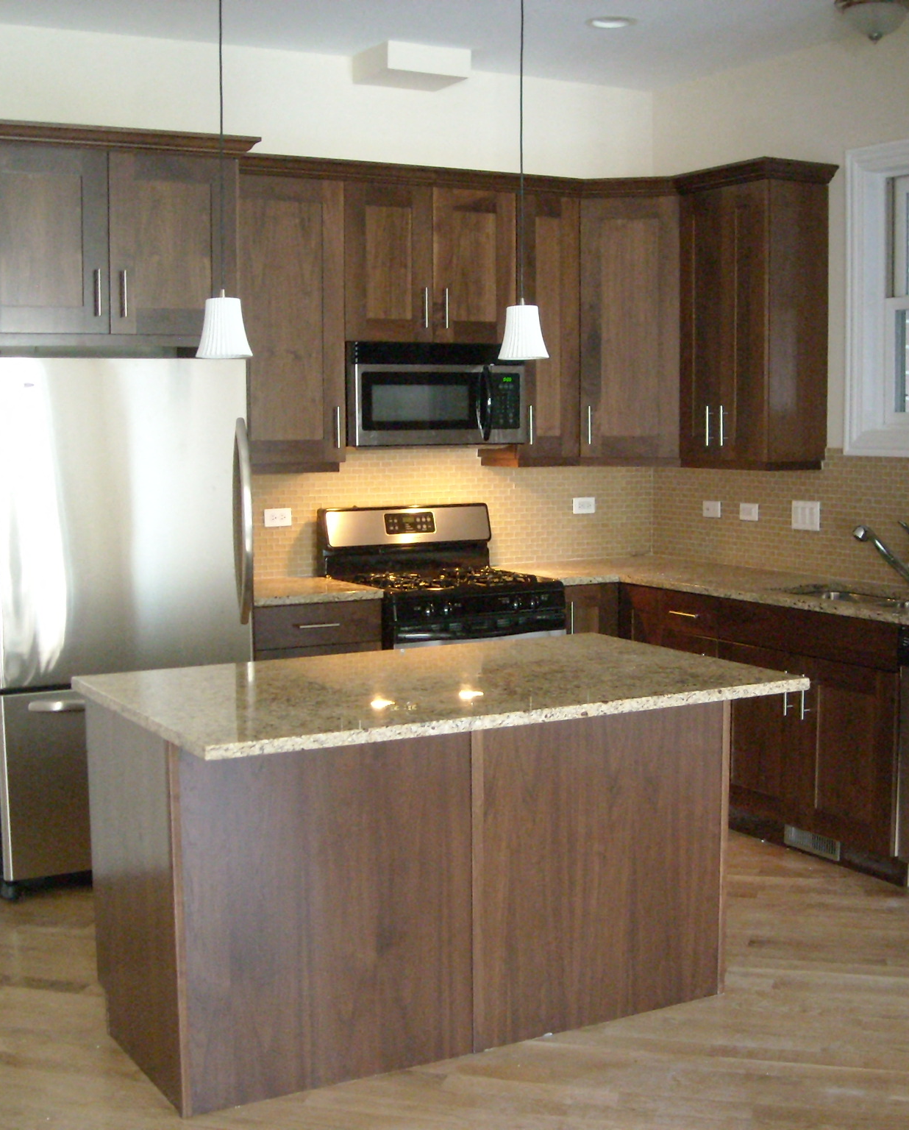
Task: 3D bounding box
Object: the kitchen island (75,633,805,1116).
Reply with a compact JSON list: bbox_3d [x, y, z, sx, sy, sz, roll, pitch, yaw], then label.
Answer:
[{"bbox_3d":[-0.029,0.724,3.721,1.527,0.909,0.903,-3,6,-29],"label":"kitchen island"}]

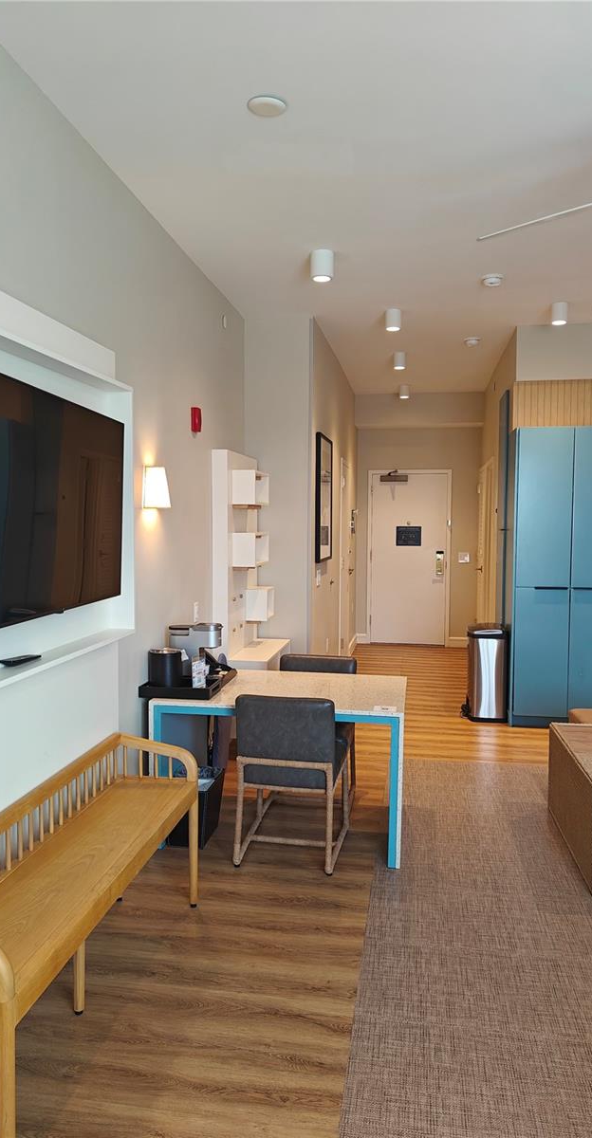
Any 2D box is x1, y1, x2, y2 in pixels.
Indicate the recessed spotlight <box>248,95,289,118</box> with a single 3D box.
[{"bbox_3d":[-0.107,-1.698,2.905,0.143,0.020,0.143,0,4,0],"label":"recessed spotlight"}]

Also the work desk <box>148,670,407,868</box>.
[{"bbox_3d":[-0.042,0.987,4.139,1.215,0.726,0.842,1,4,9],"label":"work desk"}]

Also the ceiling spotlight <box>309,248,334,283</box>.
[{"bbox_3d":[0.153,-1.740,4.540,0.130,0.148,0.130,1,4,9],"label":"ceiling spotlight"}]

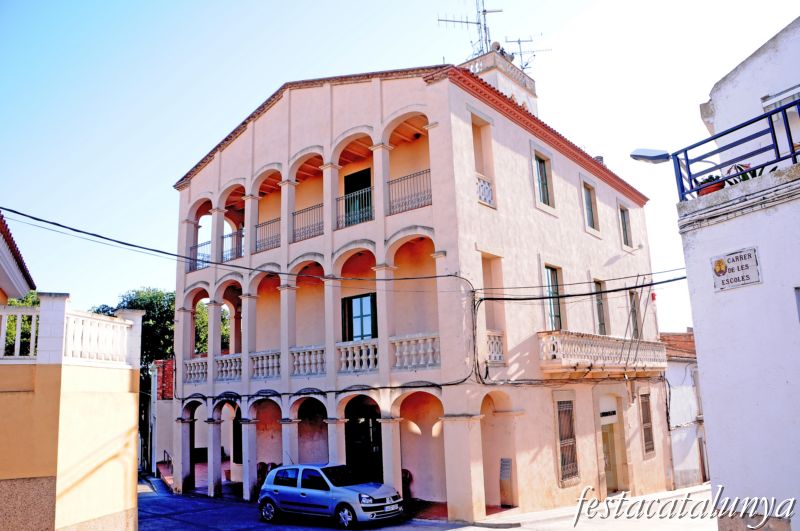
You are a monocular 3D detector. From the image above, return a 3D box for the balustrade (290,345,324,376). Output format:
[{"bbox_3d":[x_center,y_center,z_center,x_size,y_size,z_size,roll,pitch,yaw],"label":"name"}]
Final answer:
[{"bbox_3d":[-2.752,2.971,18.509,1.645,0.882,0.210,-12,-15,38],"label":"balustrade"}]

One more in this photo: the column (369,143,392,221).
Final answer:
[{"bbox_3d":[-0.515,-2.417,17.643,0.540,2.303,0.398,-12,-15,38],"label":"column"}]

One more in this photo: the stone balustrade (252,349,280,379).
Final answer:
[{"bbox_3d":[-4.434,3.321,20.204,1.700,0.960,0.220,-12,-15,38],"label":"stone balustrade"}]

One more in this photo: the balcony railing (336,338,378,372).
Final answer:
[{"bbox_3d":[-1.139,2.641,17.238,1.702,0.882,0.210,-12,-15,38],"label":"balcony railing"}]

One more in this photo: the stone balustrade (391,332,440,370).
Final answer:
[{"bbox_3d":[0.471,2.329,15.966,1.689,0.845,0.210,-12,-15,38],"label":"stone balustrade"}]

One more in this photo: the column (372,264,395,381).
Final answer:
[{"bbox_3d":[-0.363,1.535,16.807,0.540,3.067,0.398,-12,-15,38],"label":"column"}]

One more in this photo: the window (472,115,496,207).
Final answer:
[{"bbox_3d":[2.386,-3.040,17.719,0.300,2.700,1.120,-12,-15,38],"label":"window"}]

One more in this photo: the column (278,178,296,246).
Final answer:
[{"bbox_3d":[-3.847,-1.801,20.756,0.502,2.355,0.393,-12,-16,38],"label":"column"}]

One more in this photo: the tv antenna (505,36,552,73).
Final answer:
[{"bbox_3d":[5.427,-8.889,25.300,1.750,1.400,0.900,-1,-12,-6],"label":"tv antenna"}]

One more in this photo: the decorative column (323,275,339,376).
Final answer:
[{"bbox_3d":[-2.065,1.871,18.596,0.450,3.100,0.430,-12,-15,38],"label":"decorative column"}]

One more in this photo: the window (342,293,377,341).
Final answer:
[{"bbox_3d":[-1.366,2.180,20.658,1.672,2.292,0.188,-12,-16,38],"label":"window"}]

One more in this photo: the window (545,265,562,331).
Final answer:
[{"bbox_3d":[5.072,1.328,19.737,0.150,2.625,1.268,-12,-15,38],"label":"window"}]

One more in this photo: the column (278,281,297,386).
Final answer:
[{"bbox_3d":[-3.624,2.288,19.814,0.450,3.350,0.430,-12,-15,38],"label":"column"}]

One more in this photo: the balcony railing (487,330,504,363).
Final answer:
[{"bbox_3d":[2.567,2.267,16.536,0.220,0.903,0.903,-12,-16,38],"label":"balcony railing"}]

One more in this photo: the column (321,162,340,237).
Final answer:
[{"bbox_3d":[-2.140,-2.076,18.922,0.540,2.287,0.398,-12,-15,38],"label":"column"}]

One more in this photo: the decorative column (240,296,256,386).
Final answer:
[{"bbox_3d":[-5.296,2.661,21.147,0.440,3.258,0.393,-12,-16,38],"label":"decorative column"}]

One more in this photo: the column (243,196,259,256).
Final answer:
[{"bbox_3d":[-5.284,-1.417,21.396,0.540,2.197,0.398,-12,-15,38],"label":"column"}]

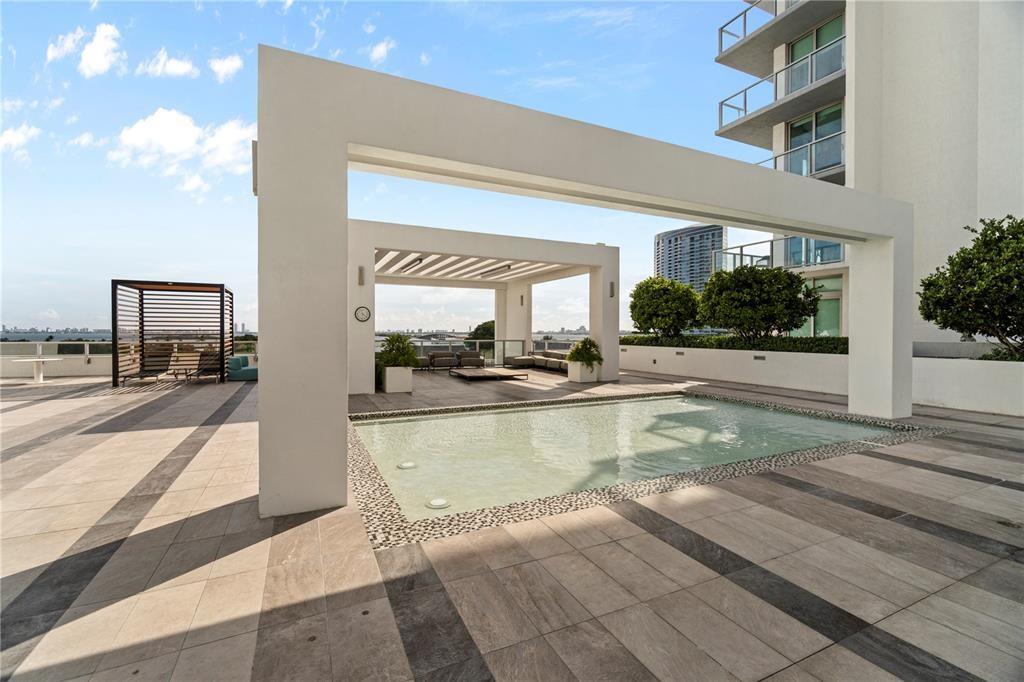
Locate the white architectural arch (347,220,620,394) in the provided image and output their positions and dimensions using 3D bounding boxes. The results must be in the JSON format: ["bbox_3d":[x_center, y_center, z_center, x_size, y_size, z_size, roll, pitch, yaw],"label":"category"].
[{"bbox_3d":[-1.711,-0.853,14.726,8.090,4.080,6.910,0,1,-26],"label":"white architectural arch"}]

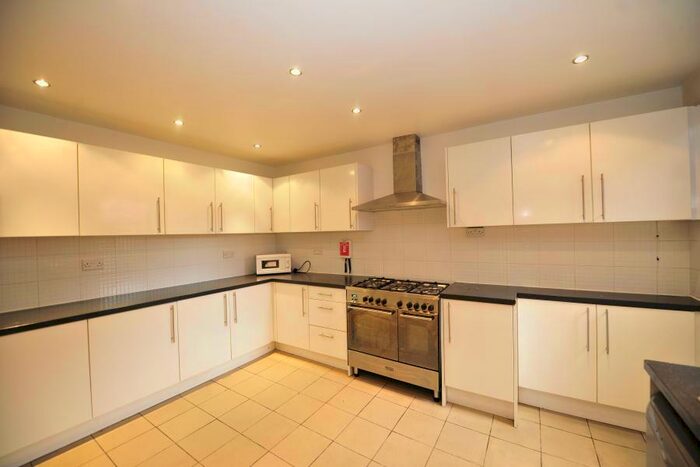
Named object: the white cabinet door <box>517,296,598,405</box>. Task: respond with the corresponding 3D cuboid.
[{"bbox_3d":[1.593,0.881,2.112,0.490,0.715,0.030,-1,0,32],"label":"white cabinet door"}]

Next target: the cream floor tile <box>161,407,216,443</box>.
[{"bbox_3d":[-1.235,1.453,2.067,0.300,0.010,0.301,-1,0,33],"label":"cream floor tile"}]

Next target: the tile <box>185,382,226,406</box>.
[{"bbox_3d":[-1.312,1.454,2.477,0.290,0.010,0.298,-1,-1,33],"label":"tile"}]

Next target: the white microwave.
[{"bbox_3d":[-0.992,0.410,3.671,0.450,0.265,0.340,-1,0,-10],"label":"white microwave"}]

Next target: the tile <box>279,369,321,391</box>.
[{"bbox_3d":[-0.492,1.443,2.654,0.298,0.010,0.298,-1,-1,33],"label":"tile"}]

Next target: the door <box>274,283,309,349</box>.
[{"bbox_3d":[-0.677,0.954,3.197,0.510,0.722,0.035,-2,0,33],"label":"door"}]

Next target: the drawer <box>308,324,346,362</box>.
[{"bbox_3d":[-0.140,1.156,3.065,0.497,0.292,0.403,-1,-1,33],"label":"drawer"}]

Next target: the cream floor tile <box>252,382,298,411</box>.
[{"bbox_3d":[-0.671,1.454,2.427,0.300,0.015,0.300,-1,-1,33],"label":"cream floor tile"}]

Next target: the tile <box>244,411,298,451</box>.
[{"bbox_3d":[-0.577,1.449,2.009,0.300,0.015,0.300,-1,-1,33],"label":"tile"}]

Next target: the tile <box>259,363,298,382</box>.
[{"bbox_3d":[-0.755,1.459,2.871,0.300,0.015,0.300,-1,-1,33],"label":"tile"}]

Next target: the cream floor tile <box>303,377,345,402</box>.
[{"bbox_3d":[-0.241,1.437,2.489,0.298,0.010,0.298,-1,-1,33],"label":"cream floor tile"}]

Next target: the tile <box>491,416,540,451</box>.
[{"bbox_3d":[1.195,1.423,1.967,0.300,0.015,0.300,-1,-1,33],"label":"tile"}]

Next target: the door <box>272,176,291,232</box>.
[{"bbox_3d":[-0.895,-0.369,3.585,0.316,0.715,0.030,-1,0,32],"label":"door"}]

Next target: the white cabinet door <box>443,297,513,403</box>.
[{"bbox_3d":[1.007,0.898,2.145,0.490,0.715,0.030,-1,0,32],"label":"white cabinet door"}]

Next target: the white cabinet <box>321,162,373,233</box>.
[{"bbox_3d":[-0.048,-0.401,3.279,0.531,0.746,0.327,-1,-1,33],"label":"white cabinet"}]

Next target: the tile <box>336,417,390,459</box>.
[{"bbox_3d":[0.100,1.427,1.924,0.300,0.010,0.301,-1,0,33],"label":"tile"}]

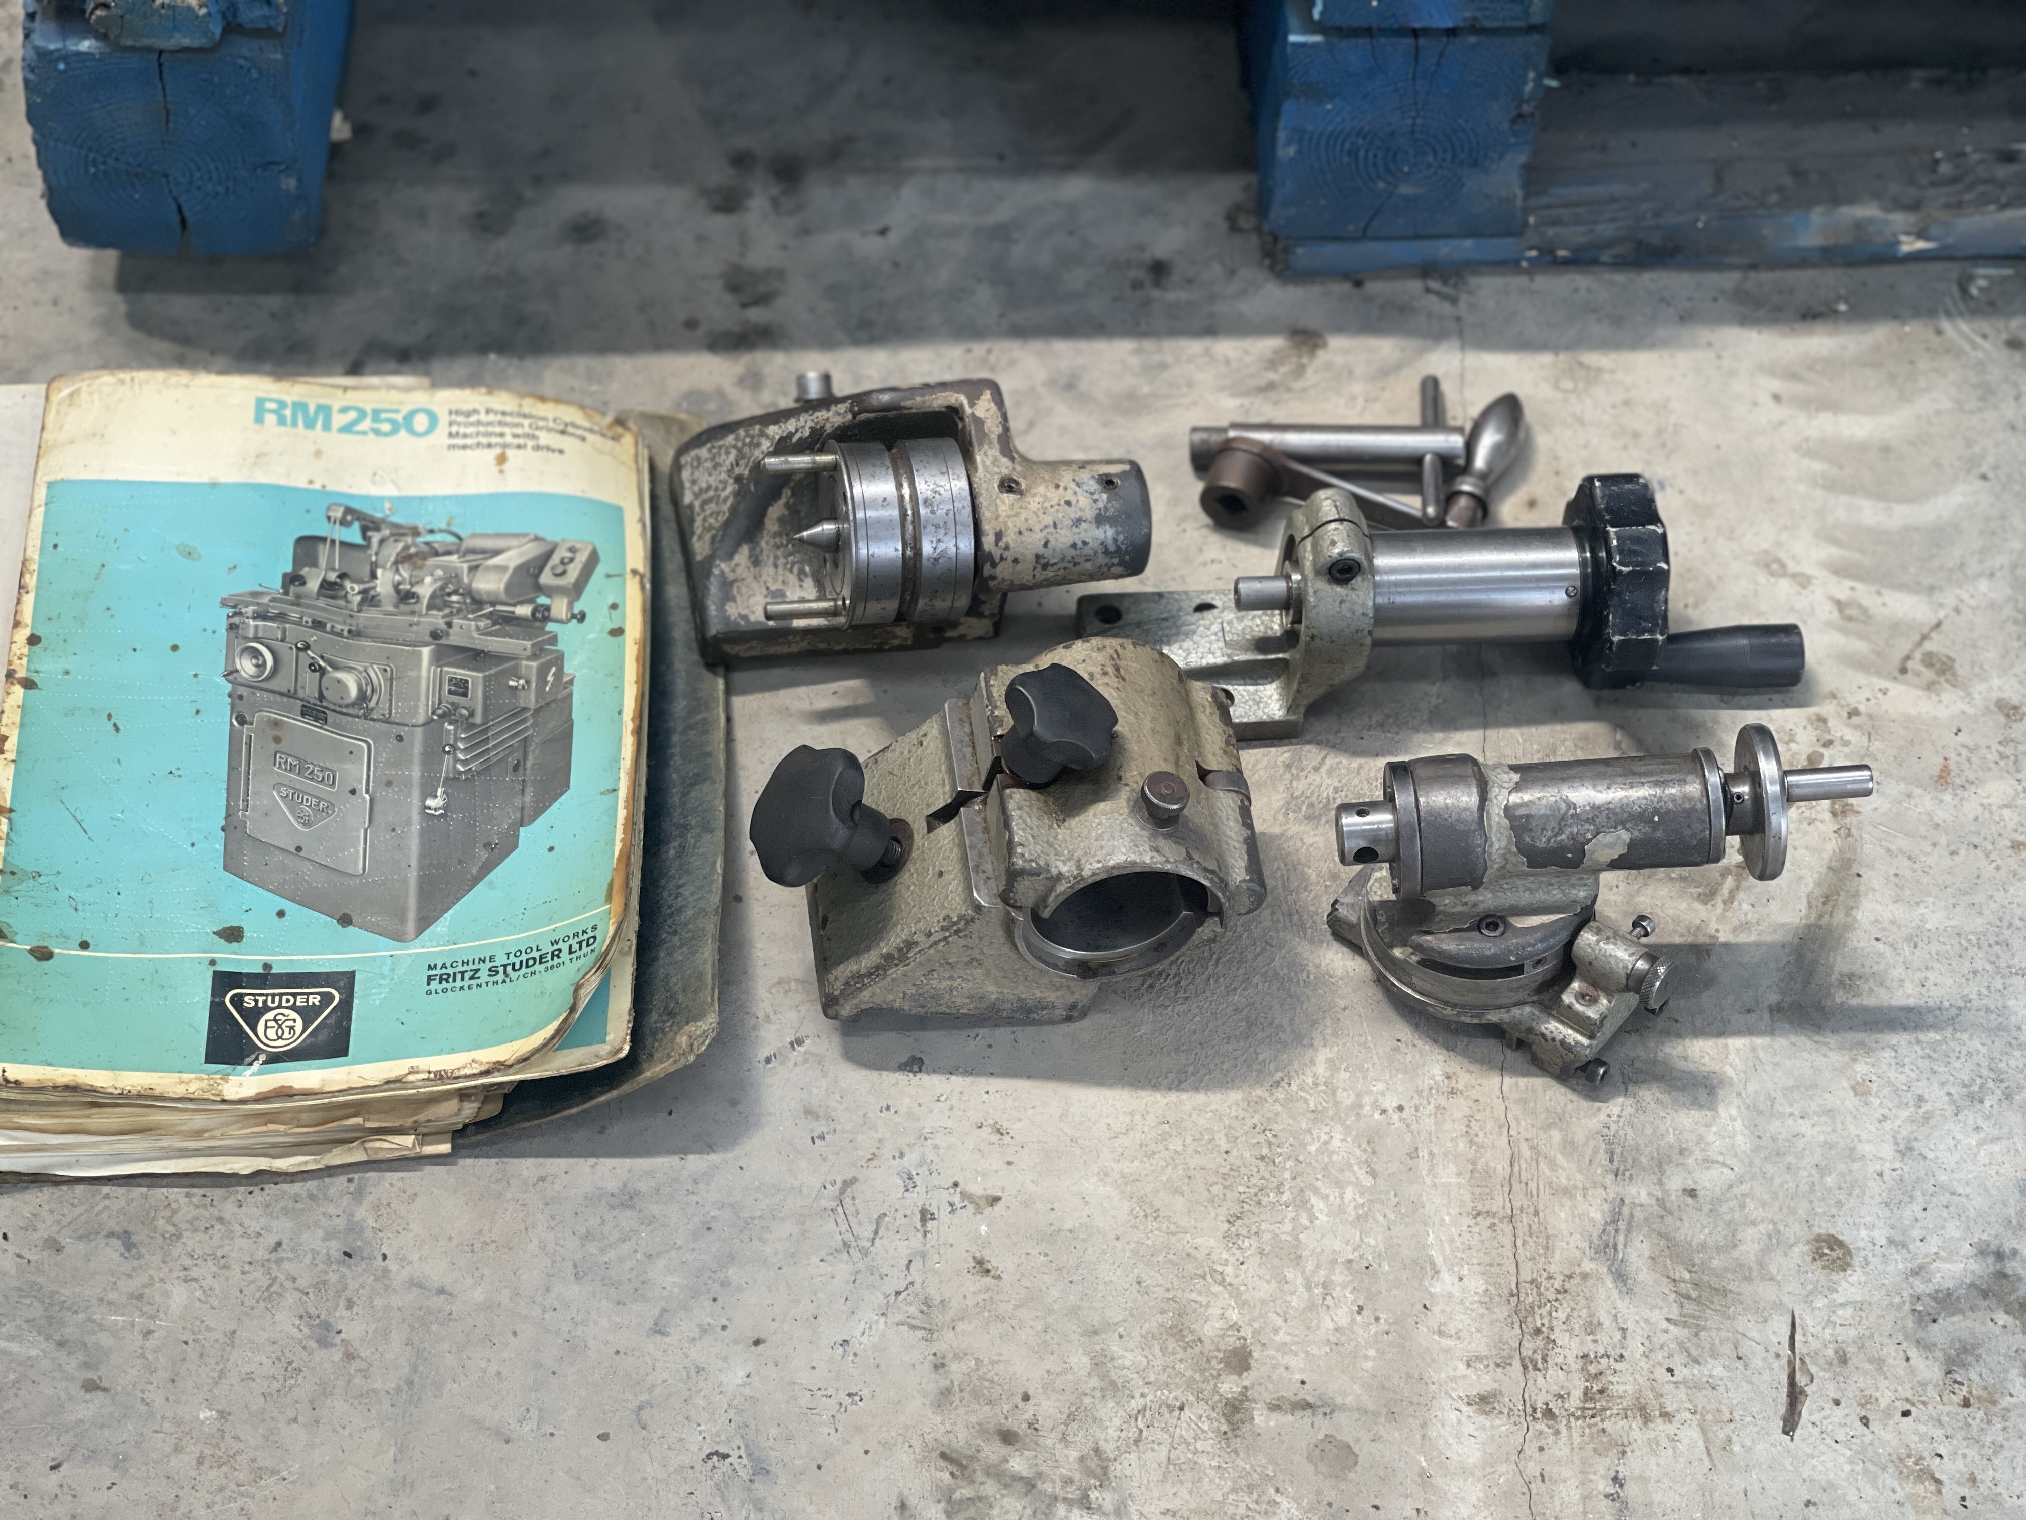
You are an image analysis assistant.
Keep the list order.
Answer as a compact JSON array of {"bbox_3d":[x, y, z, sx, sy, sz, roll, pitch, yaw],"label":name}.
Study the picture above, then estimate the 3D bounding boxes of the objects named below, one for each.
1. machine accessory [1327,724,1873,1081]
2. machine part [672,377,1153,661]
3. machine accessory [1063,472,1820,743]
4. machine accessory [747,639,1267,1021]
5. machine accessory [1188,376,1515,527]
[{"bbox_3d":[0.193,0.039,1.203,0.176,0.087,0.099,-6,51,-5],"label":"machine accessory"},{"bbox_3d":[-0.034,-0.087,1.318,0.167,0.067,0.070,-4,51,-3],"label":"machine part"},{"bbox_3d":[0.145,-0.059,1.286,0.246,0.081,0.077,-2,51,-1],"label":"machine accessory"},{"bbox_3d":[-0.004,0.016,1.211,0.161,0.103,0.098,-5,51,-4],"label":"machine accessory"},{"bbox_3d":[0.127,-0.119,1.367,0.125,0.031,0.073,0,51,0],"label":"machine accessory"}]

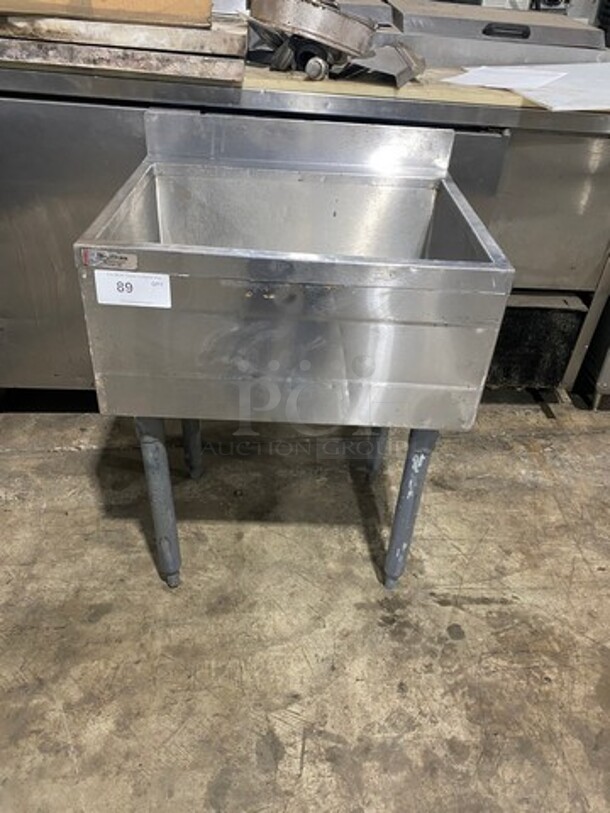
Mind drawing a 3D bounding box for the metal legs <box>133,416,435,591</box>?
[{"bbox_3d":[-0.040,0.095,1.313,0.505,0.469,0.388,3,35,-2],"label":"metal legs"}]

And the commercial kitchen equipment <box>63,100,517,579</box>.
[{"bbox_3d":[-0.030,-0.078,1.237,0.609,0.839,0.506,3,35,-2],"label":"commercial kitchen equipment"}]

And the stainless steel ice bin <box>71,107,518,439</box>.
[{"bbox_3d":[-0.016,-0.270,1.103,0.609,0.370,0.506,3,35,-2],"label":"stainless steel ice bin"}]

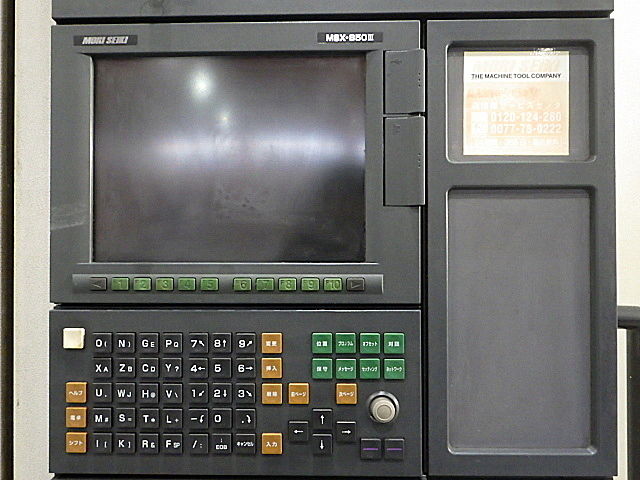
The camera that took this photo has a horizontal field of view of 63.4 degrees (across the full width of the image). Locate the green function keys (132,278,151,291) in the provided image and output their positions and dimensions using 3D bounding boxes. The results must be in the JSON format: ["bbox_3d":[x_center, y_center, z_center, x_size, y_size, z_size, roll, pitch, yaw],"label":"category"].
[{"bbox_3d":[-0.138,0.035,0.405,0.015,0.010,0.004,0,-1,1],"label":"green function keys"}]

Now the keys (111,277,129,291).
[{"bbox_3d":[-0.156,0.035,0.405,0.015,0.010,0.004,0,-1,1],"label":"keys"}]

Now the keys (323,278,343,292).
[{"bbox_3d":[0.010,0.035,0.405,0.014,0.010,0.005,0,0,1],"label":"keys"}]

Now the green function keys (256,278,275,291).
[{"bbox_3d":[-0.042,0.035,0.405,0.014,0.010,0.005,0,0,1],"label":"green function keys"}]

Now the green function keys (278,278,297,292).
[{"bbox_3d":[-0.025,0.035,0.405,0.014,0.010,0.005,0,0,1],"label":"green function keys"}]

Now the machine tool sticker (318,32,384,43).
[{"bbox_3d":[0.024,-0.158,0.404,0.051,0.008,0.002,0,-1,1],"label":"machine tool sticker"}]

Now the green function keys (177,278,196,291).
[{"bbox_3d":[-0.103,0.035,0.406,0.014,0.010,0.005,0,0,1],"label":"green function keys"}]

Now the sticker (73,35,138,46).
[{"bbox_3d":[-0.169,-0.157,0.409,0.051,0.008,0.002,0,-1,1],"label":"sticker"}]

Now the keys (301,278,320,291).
[{"bbox_3d":[-0.007,0.035,0.405,0.014,0.010,0.005,0,0,1],"label":"keys"}]

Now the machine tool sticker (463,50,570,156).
[{"bbox_3d":[0.159,-0.110,0.418,0.086,0.085,0.002,0,0,1],"label":"machine tool sticker"}]

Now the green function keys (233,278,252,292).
[{"bbox_3d":[-0.060,0.035,0.403,0.014,0.010,0.004,0,-1,1],"label":"green function keys"}]

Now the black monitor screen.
[{"bbox_3d":[-0.072,-0.064,0.415,0.217,0.164,0.010,0,0,1],"label":"black monitor screen"}]

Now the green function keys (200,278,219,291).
[{"bbox_3d":[-0.086,0.035,0.404,0.014,0.010,0.004,0,-1,1],"label":"green function keys"}]

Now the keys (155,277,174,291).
[{"bbox_3d":[-0.121,0.035,0.404,0.014,0.010,0.004,0,-1,1],"label":"keys"}]

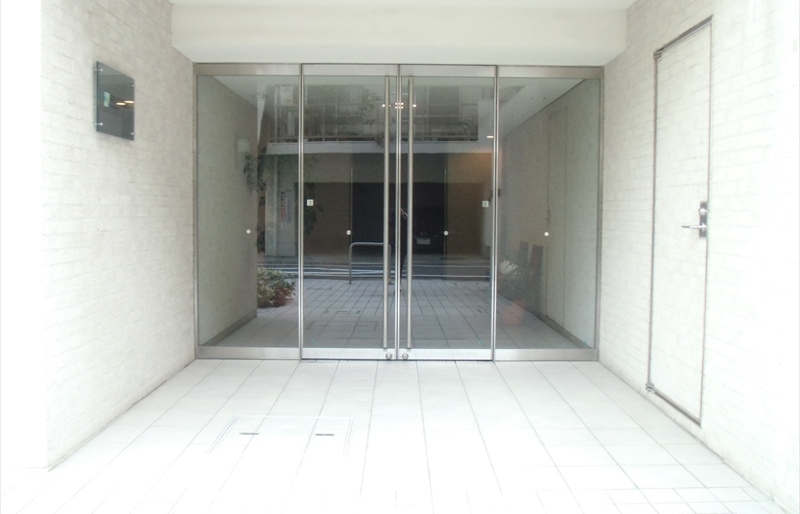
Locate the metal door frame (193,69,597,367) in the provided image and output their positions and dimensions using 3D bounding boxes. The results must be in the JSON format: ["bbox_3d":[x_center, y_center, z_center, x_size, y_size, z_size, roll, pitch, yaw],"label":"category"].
[{"bbox_3d":[-0.015,-0.325,5.894,3.140,2.280,0.120,0,4,0],"label":"metal door frame"}]

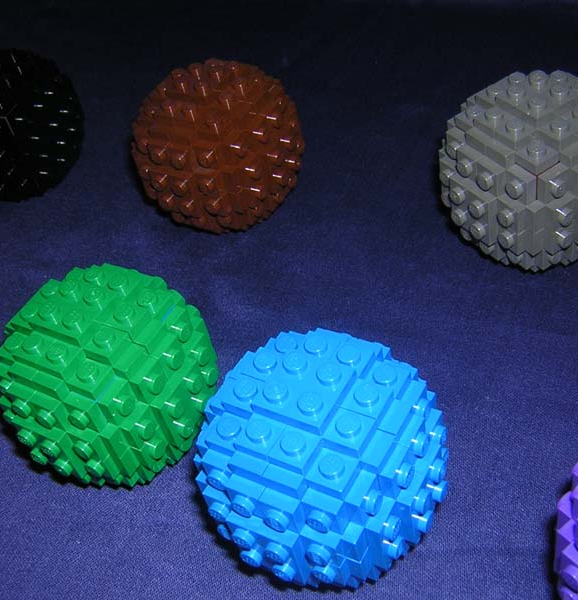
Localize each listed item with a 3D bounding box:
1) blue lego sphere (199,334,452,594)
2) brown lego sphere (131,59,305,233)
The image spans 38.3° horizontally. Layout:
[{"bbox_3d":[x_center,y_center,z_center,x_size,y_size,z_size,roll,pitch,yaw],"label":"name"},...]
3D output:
[{"bbox_3d":[0.007,0.035,0.188,0.056,0.056,0.056,-7,46,8],"label":"blue lego sphere"},{"bbox_3d":[-0.023,-0.051,0.278,0.056,0.056,0.056,-7,46,8],"label":"brown lego sphere"}]

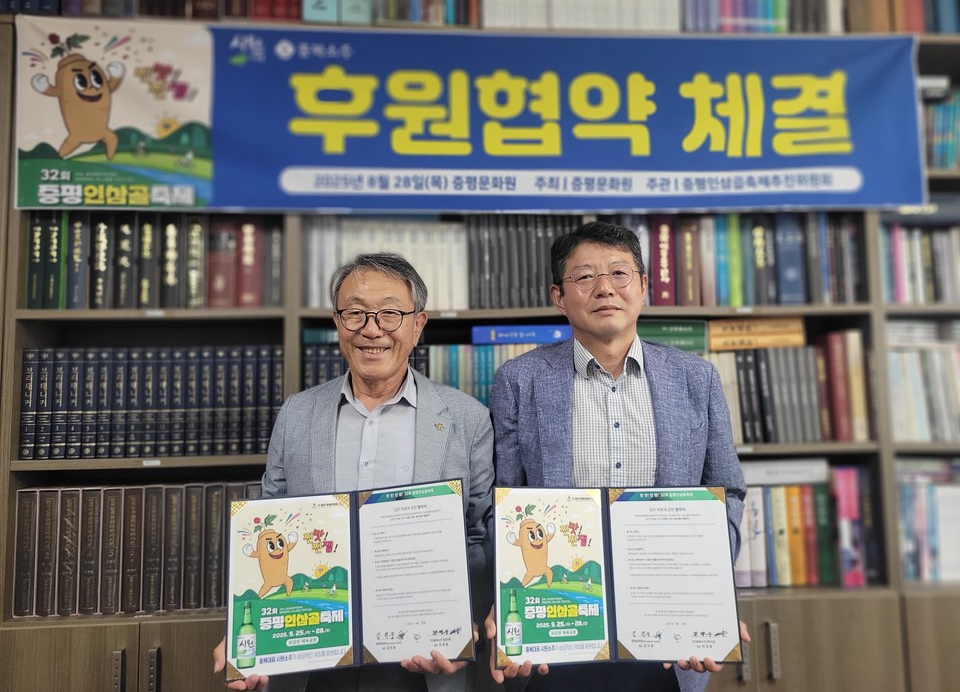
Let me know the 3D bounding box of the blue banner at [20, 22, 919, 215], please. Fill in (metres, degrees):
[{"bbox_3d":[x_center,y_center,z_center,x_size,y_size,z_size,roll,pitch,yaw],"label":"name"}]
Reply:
[{"bbox_3d":[0.028,-0.629,1.983,2.505,0.515,0.020,-1,-5,-4],"label":"blue banner"}]

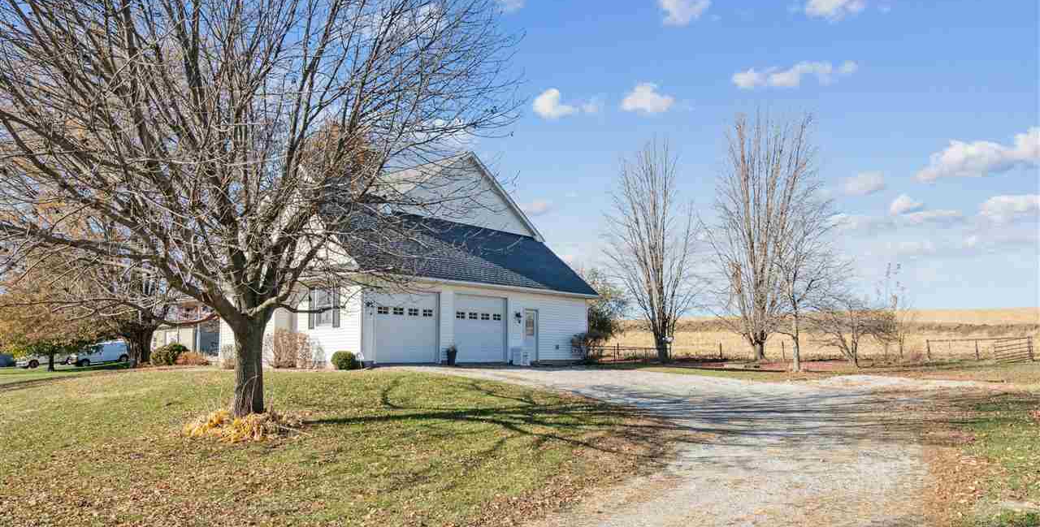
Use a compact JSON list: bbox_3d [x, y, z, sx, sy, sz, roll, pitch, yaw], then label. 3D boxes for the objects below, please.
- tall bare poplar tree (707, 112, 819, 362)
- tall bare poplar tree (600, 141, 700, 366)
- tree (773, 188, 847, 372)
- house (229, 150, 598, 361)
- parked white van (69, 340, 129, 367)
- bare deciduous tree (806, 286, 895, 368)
[{"bbox_3d":[15.044,-1.663,43.000,6.854,15.422,6.854,0,-6,0],"label":"tall bare poplar tree"},{"bbox_3d":[7.428,-0.663,39.000,5.485,12.387,5.485,0,-6,0],"label":"tall bare poplar tree"},{"bbox_3d":[11.908,0.651,28.500,3.207,7.583,3.207,0,-6,0],"label":"tree"},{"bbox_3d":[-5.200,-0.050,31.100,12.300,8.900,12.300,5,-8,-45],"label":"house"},{"bbox_3d":[-34.372,7.416,57.000,4.950,1.900,1.950,-5,-5,6],"label":"parked white van"},{"bbox_3d":[15.761,3.017,33.000,4.255,3.868,4.255,0,-6,0],"label":"bare deciduous tree"}]

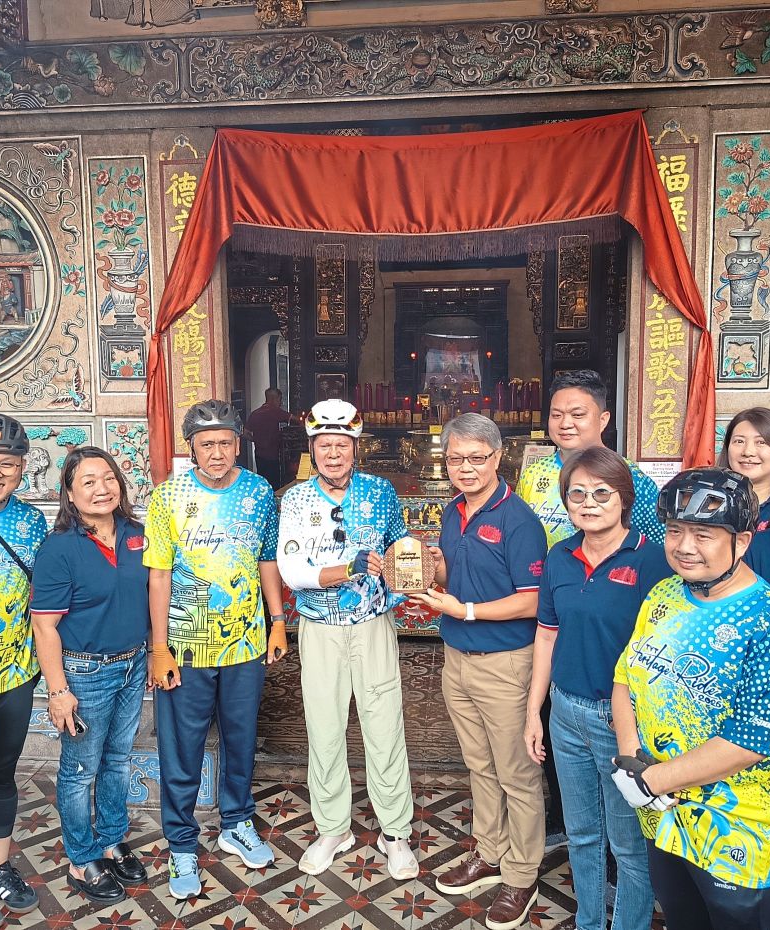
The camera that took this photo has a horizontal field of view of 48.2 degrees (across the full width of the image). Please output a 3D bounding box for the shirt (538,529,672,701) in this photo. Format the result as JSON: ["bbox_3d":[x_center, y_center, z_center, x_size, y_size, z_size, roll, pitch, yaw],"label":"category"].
[{"bbox_3d":[0.658,0.423,2.522,0.450,0.500,0.280,3,8,25],"label":"shirt"}]

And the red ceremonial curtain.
[{"bbox_3d":[0.151,-0.665,3.577,2.360,1.500,0.200,0,7,6],"label":"red ceremonial curtain"}]

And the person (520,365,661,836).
[{"bbox_3d":[0.709,0.594,2.995,0.530,1.820,0.360,4,9,34],"label":"person"}]

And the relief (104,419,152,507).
[{"bbox_3d":[-1.150,-0.002,3.881,0.240,0.410,0.050,0,7,6],"label":"relief"}]

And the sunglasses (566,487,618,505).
[{"bbox_3d":[0.589,0.089,2.395,0.145,0.046,0.135,3,8,28],"label":"sunglasses"}]

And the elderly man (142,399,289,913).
[{"bbox_3d":[-0.613,0.632,3.150,0.510,1.730,0.380,-3,8,-20],"label":"elderly man"}]

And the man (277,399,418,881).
[{"bbox_3d":[-0.129,0.626,3.163,0.520,1.730,0.420,-1,7,0],"label":"man"}]

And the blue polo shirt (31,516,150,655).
[{"bbox_3d":[-1.018,0.411,3.050,0.450,0.510,0.290,-6,9,-36],"label":"blue polo shirt"}]

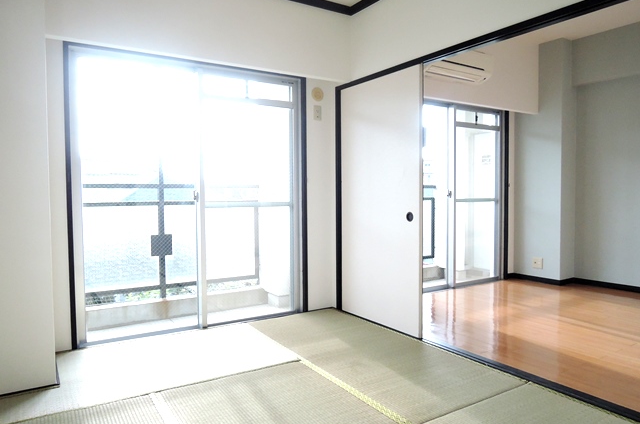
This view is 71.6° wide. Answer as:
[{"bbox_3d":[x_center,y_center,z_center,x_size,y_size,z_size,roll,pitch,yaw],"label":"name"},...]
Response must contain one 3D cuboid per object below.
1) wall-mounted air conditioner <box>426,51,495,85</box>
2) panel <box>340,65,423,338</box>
[{"bbox_3d":[1.226,-1.316,3.909,0.800,0.280,0.205,-2,3,-32],"label":"wall-mounted air conditioner"},{"bbox_3d":[0.422,-0.074,3.266,0.032,1.785,0.895,-2,3,-32],"label":"panel"}]

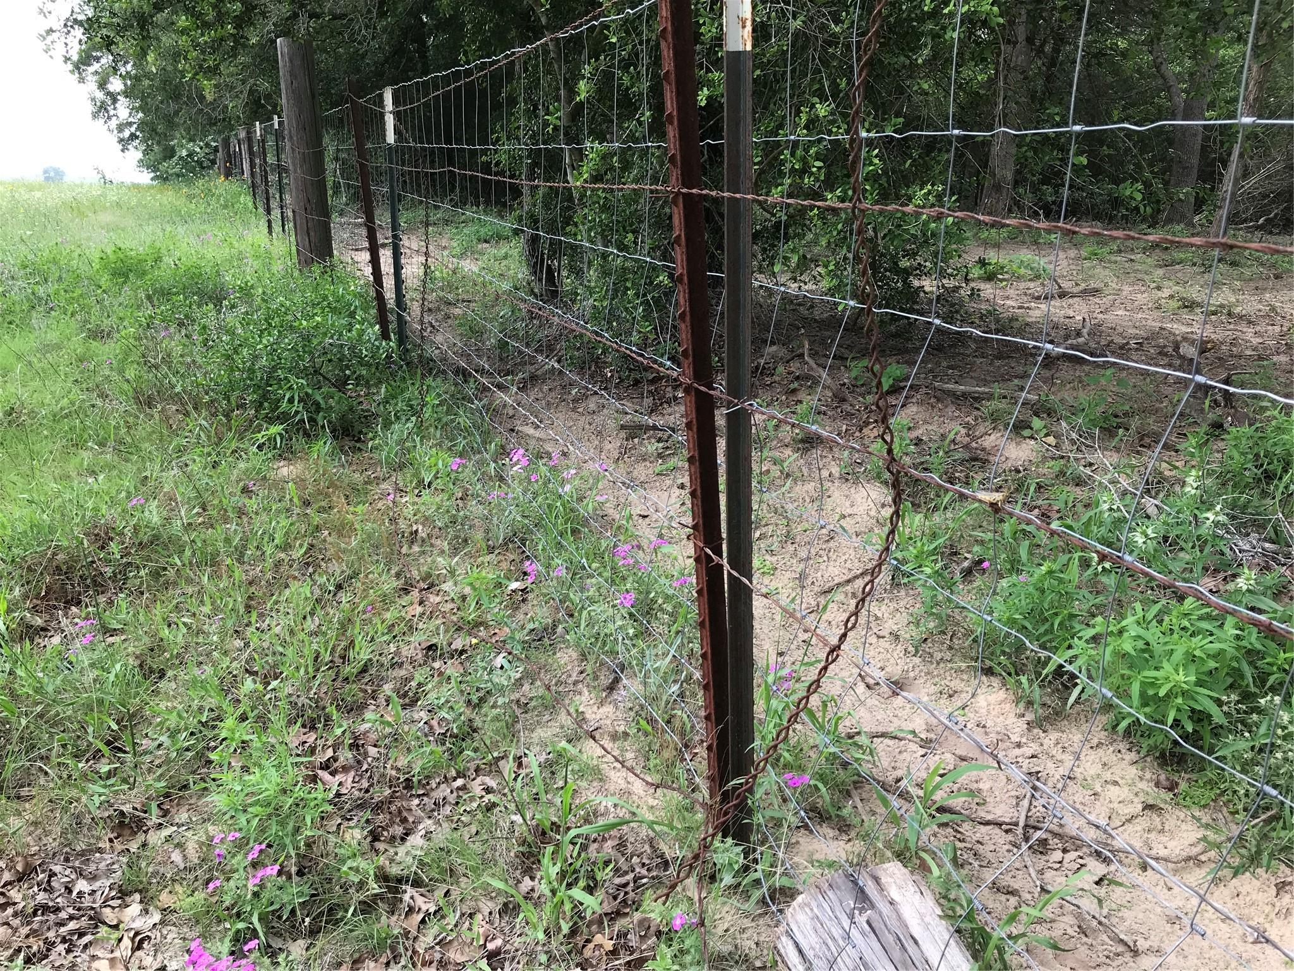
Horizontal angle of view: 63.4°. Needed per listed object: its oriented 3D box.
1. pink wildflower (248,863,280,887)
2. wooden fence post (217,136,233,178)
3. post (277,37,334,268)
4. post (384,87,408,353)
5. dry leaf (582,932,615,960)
[{"bbox_3d":[-0.526,0.535,1.436,0.042,0.028,0.040,0,16,0],"label":"pink wildflower"},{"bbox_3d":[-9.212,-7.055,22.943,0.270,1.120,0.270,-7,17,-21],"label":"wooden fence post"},{"bbox_3d":[-2.206,-2.070,6.813,0.250,1.560,0.250,-7,17,-21],"label":"post"},{"bbox_3d":[-1.001,-0.969,4.186,0.040,1.170,0.040,-6,17,-22],"label":"post"},{"bbox_3d":[-0.066,0.627,1.426,0.047,0.020,0.048,0,16,0],"label":"dry leaf"}]

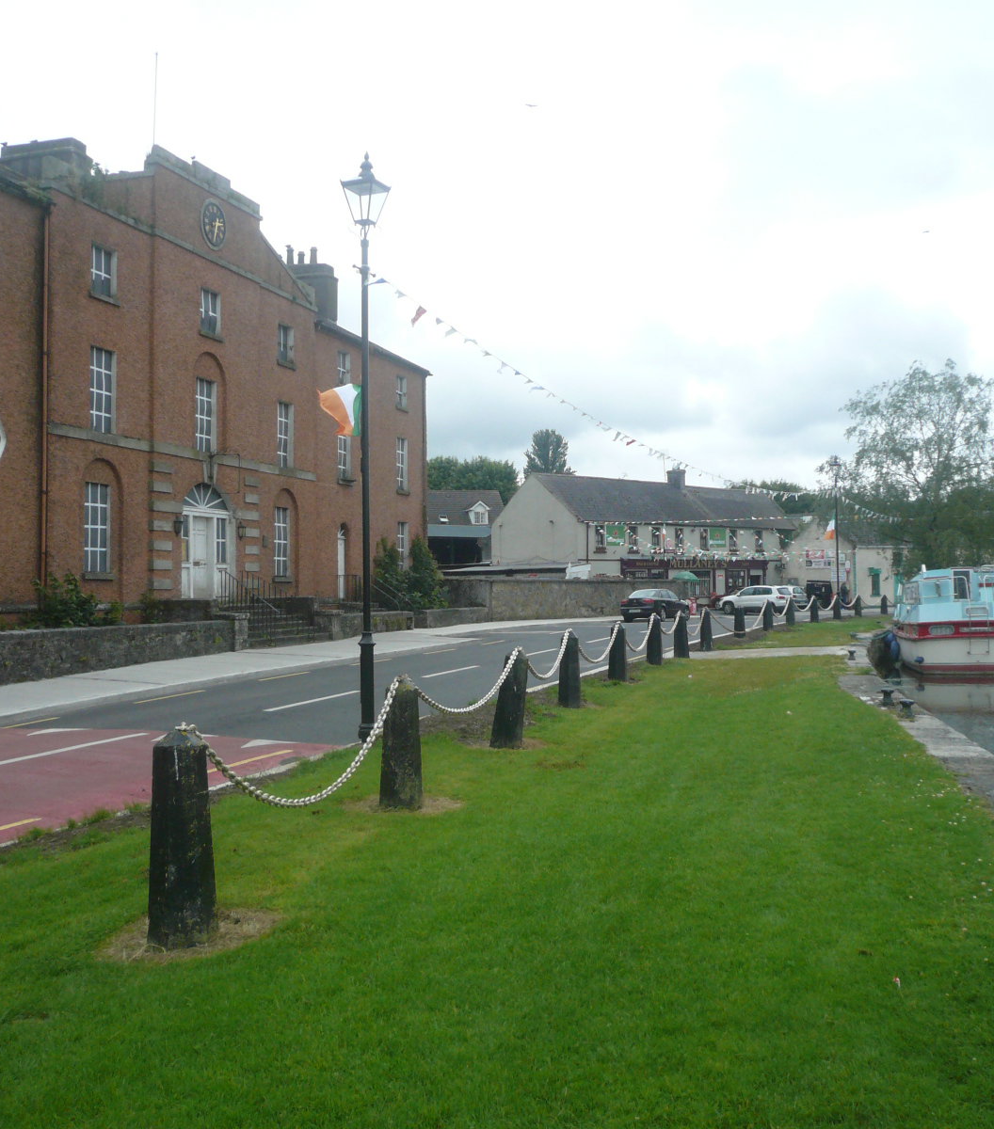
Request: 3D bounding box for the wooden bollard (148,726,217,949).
[{"bbox_3d":[-1.428,1.221,5.529,0.305,0.965,0.305,0,-1,16],"label":"wooden bollard"}]

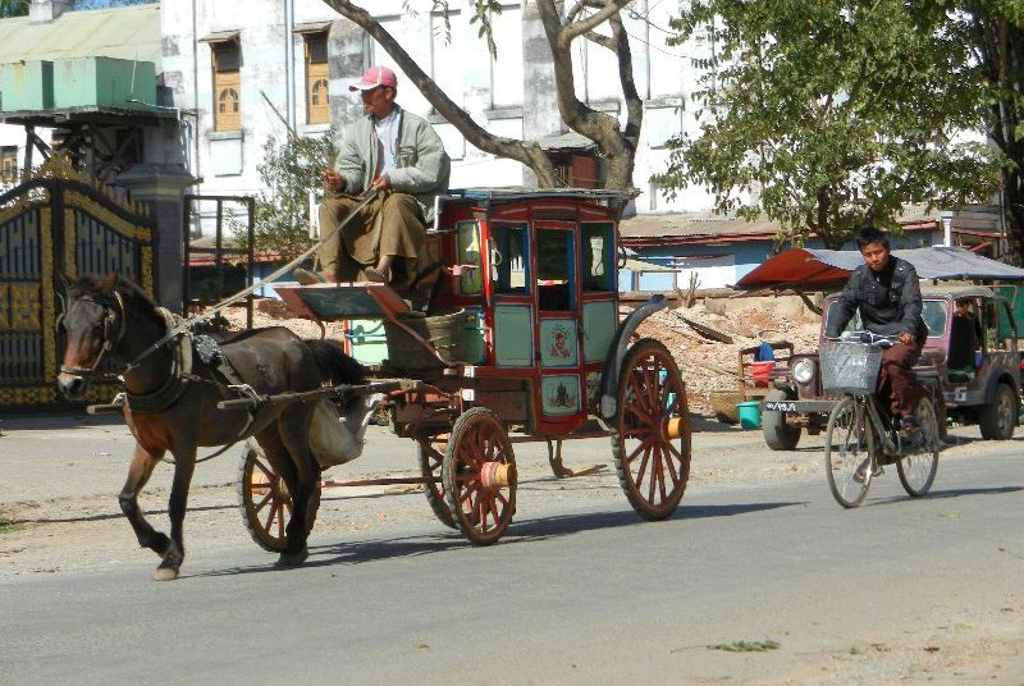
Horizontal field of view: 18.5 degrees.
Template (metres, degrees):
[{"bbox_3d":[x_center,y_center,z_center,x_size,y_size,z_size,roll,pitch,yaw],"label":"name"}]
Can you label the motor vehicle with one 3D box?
[{"bbox_3d":[3.840,0.230,31.700,1.520,1.620,3.150,-1,1,31],"label":"motor vehicle"}]

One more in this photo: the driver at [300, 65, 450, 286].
[{"bbox_3d":[-0.740,-0.910,17.000,0.580,1.200,0.720,-1,1,33],"label":"driver"}]

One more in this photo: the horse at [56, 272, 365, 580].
[{"bbox_3d":[-1.480,0.395,15.750,0.500,1.500,2.050,-1,1,32],"label":"horse"}]

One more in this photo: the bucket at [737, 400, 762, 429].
[{"bbox_3d":[2.690,0.810,35.000,0.350,0.310,0.350,-1,0,0],"label":"bucket"}]

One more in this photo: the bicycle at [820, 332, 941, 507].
[{"bbox_3d":[2.335,0.460,19.670,0.550,1.070,1.750,-1,1,30],"label":"bicycle"}]

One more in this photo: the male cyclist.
[{"bbox_3d":[2.330,0.060,19.650,0.500,1.550,0.680,-1,1,30],"label":"male cyclist"}]

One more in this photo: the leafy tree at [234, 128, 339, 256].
[{"bbox_3d":[-3.750,-1.300,53.000,2.000,4.400,2.000,-1,0,0],"label":"leafy tree"}]

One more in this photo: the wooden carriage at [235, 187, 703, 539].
[{"bbox_3d":[-0.190,0.110,17.980,1.620,2.000,3.050,-2,1,29],"label":"wooden carriage"}]

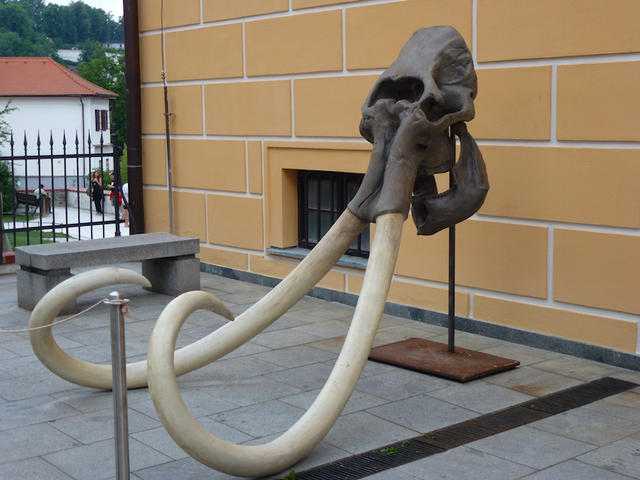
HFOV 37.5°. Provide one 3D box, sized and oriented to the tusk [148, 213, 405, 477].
[{"bbox_3d":[-0.045,0.441,4.590,0.492,1.043,1.953,5,10,39],"label":"tusk"}]

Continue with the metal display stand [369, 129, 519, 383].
[{"bbox_3d":[0.716,0.029,5.790,0.520,1.469,0.880,-7,10,-38],"label":"metal display stand"}]

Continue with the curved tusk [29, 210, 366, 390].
[{"bbox_3d":[-0.672,0.340,5.453,1.954,1.043,0.493,-4,8,-20],"label":"curved tusk"}]

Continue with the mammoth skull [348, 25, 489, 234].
[{"bbox_3d":[0.593,-0.647,5.604,0.842,1.239,0.796,-7,9,-36],"label":"mammoth skull"}]

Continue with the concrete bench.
[{"bbox_3d":[-1.808,0.270,8.151,1.469,0.477,0.612,-7,10,-38],"label":"concrete bench"}]

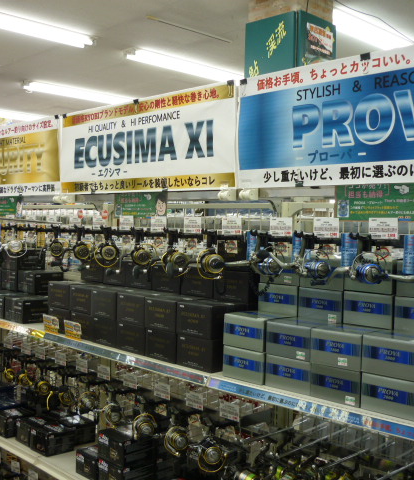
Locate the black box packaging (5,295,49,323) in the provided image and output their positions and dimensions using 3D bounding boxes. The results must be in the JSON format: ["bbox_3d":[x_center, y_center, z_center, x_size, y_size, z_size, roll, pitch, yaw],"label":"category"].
[{"bbox_3d":[-0.732,0.285,2.512,0.152,0.088,0.138,2,2,44],"label":"black box packaging"}]

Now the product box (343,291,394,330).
[{"bbox_3d":[0.425,0.169,1.509,0.128,0.081,0.113,2,2,44],"label":"product box"}]

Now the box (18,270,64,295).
[{"bbox_3d":[-0.745,0.188,2.731,0.152,0.092,0.137,2,2,44],"label":"box"}]

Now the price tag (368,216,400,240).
[{"bbox_3d":[0.394,-0.025,1.362,0.069,0.045,0.006,2,3,43],"label":"price tag"}]

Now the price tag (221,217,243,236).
[{"bbox_3d":[0.068,-0.038,1.671,0.071,0.048,0.006,2,3,43],"label":"price tag"}]

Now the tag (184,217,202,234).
[{"bbox_3d":[-0.039,-0.042,1.753,0.069,0.045,0.005,2,2,44],"label":"tag"}]

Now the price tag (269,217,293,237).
[{"bbox_3d":[0.189,-0.034,1.557,0.069,0.047,0.006,2,3,43],"label":"price tag"}]

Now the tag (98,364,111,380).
[{"bbox_3d":[-0.382,0.495,2.273,0.077,0.049,0.006,3,3,43],"label":"tag"}]

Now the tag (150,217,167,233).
[{"bbox_3d":[-0.148,-0.048,1.876,0.069,0.045,0.006,2,3,43],"label":"tag"}]

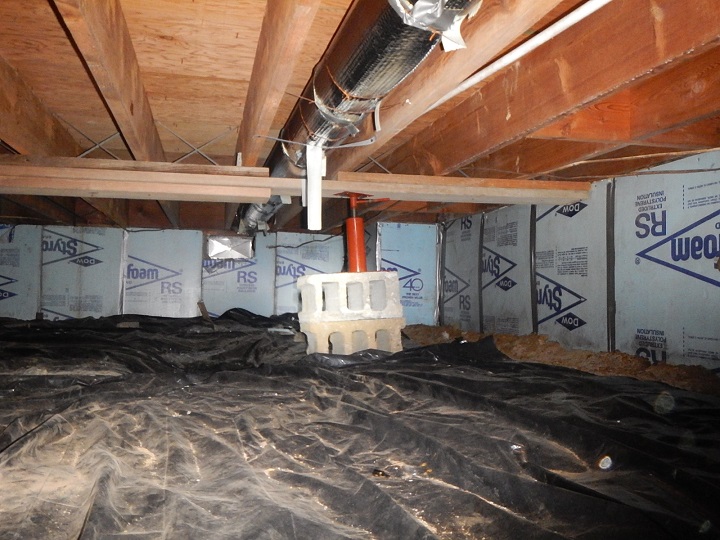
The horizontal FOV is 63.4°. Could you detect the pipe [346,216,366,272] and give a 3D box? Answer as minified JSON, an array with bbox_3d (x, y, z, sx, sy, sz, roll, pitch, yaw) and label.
[{"bbox_3d":[-0.013,-0.105,2.470,0.075,0.232,0.075,-5,-2,0],"label":"pipe"}]

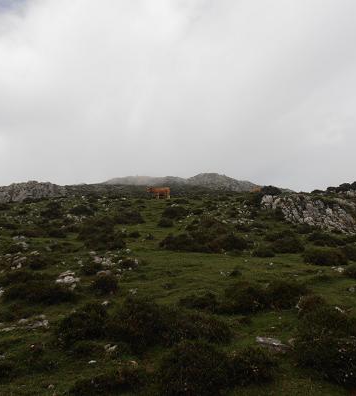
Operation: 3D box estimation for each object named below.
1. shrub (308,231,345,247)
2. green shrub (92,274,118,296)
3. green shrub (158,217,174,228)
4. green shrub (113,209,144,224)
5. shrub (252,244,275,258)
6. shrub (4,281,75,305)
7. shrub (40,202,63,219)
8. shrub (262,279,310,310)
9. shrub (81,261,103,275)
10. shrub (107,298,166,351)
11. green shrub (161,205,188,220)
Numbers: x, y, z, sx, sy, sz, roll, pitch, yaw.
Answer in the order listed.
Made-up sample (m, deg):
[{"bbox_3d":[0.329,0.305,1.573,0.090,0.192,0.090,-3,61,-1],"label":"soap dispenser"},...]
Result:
[{"bbox_3d":[4.530,1.220,11.168,1.098,0.457,0.933,0,-4,0],"label":"shrub"},{"bbox_3d":[-1.235,1.478,6.237,0.443,0.349,0.376,0,-4,0],"label":"green shrub"},{"bbox_3d":[-0.433,0.925,13.823,0.602,0.452,0.512,0,-4,0],"label":"green shrub"},{"bbox_3d":[-2.001,0.766,15.148,1.214,0.658,1.032,0,-4,0],"label":"green shrub"},{"bbox_3d":[1.950,1.212,8.360,0.492,0.299,0.394,0,-4,0],"label":"shrub"},{"bbox_3d":[-2.017,1.348,5.355,0.989,0.273,0.643,0,-4,0],"label":"shrub"},{"bbox_3d":[-6.667,0.656,19.321,1.111,0.838,0.889,0,-4,0],"label":"shrub"},{"bbox_3d":[1.673,1.494,5.696,0.716,0.420,0.608,0,-4,0],"label":"shrub"},{"bbox_3d":[-1.634,1.313,6.925,0.395,0.253,0.336,0,-4,0],"label":"shrub"},{"bbox_3d":[-0.427,1.307,3.814,0.612,0.528,0.520,0,-4,0],"label":"shrub"},{"bbox_3d":[-0.159,0.665,16.749,1.277,0.727,1.085,0,-4,0],"label":"green shrub"}]

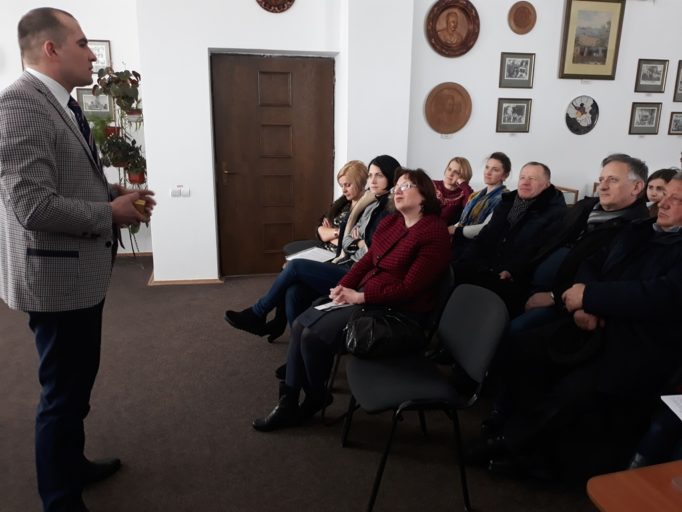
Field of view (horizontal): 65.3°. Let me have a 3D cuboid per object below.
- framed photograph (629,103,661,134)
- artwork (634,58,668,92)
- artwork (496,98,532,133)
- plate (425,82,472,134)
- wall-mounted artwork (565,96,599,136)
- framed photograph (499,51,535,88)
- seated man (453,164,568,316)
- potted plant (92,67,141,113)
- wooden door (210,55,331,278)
[{"bbox_3d":[3.307,-1.480,5.750,0.360,0.333,0.030,-2,13,-10],"label":"framed photograph"},{"bbox_3d":[3.316,-1.906,5.652,0.361,0.330,0.030,-2,13,-10],"label":"artwork"},{"bbox_3d":[1.791,-1.440,5.471,0.372,0.335,0.030,-2,13,-10],"label":"artwork"},{"bbox_3d":[1.086,-1.474,5.329,0.492,0.506,0.030,-2,13,-10],"label":"plate"},{"bbox_3d":[2.557,-1.481,5.607,0.387,0.405,0.030,-2,13,-10],"label":"wall-mounted artwork"},{"bbox_3d":[1.793,-1.866,5.371,0.367,0.338,0.030,-2,13,-10],"label":"framed photograph"},{"bbox_3d":[1.144,-0.030,3.634,0.820,1.220,0.600,-7,15,-28],"label":"seated man"},{"bbox_3d":[-2.236,-1.644,5.331,0.420,0.440,0.380,-2,13,-10],"label":"potted plant"},{"bbox_3d":[-0.612,-0.807,5.062,1.109,2.051,0.060,-2,13,-10],"label":"wooden door"}]

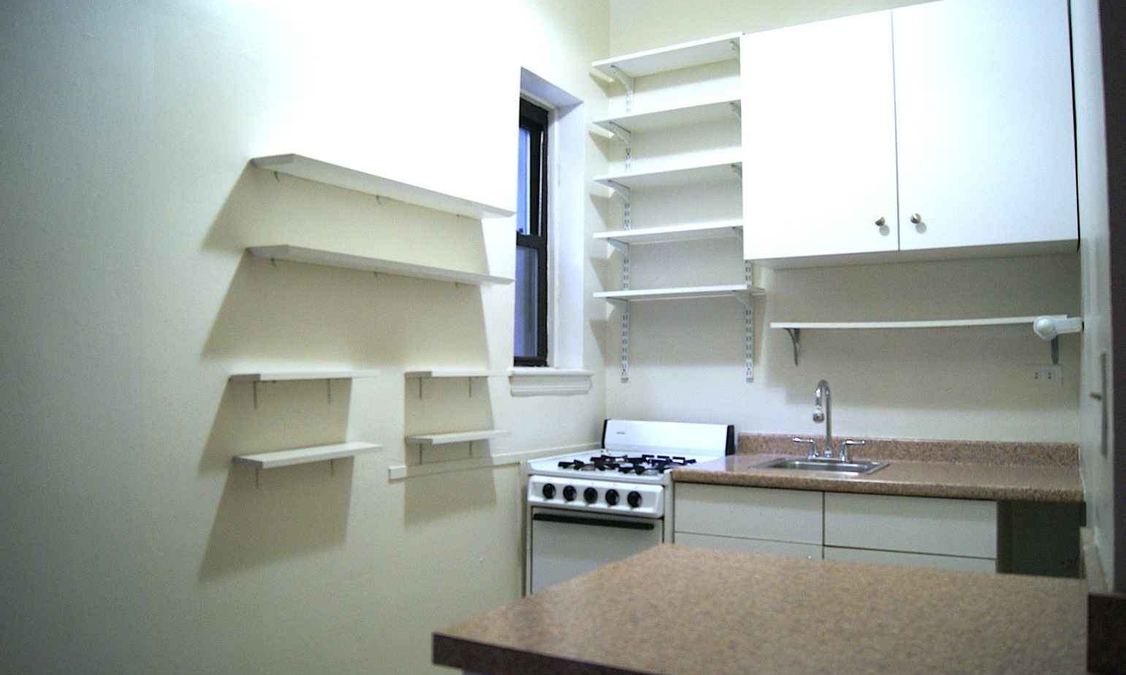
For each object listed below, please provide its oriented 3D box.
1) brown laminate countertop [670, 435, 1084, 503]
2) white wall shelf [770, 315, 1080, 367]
[{"bbox_3d":[1.003,0.405,2.752,1.125,0.117,0.640,-1,-3,27],"label":"brown laminate countertop"},{"bbox_3d":[1.147,0.019,2.765,0.922,0.147,0.190,-1,-3,31],"label":"white wall shelf"}]

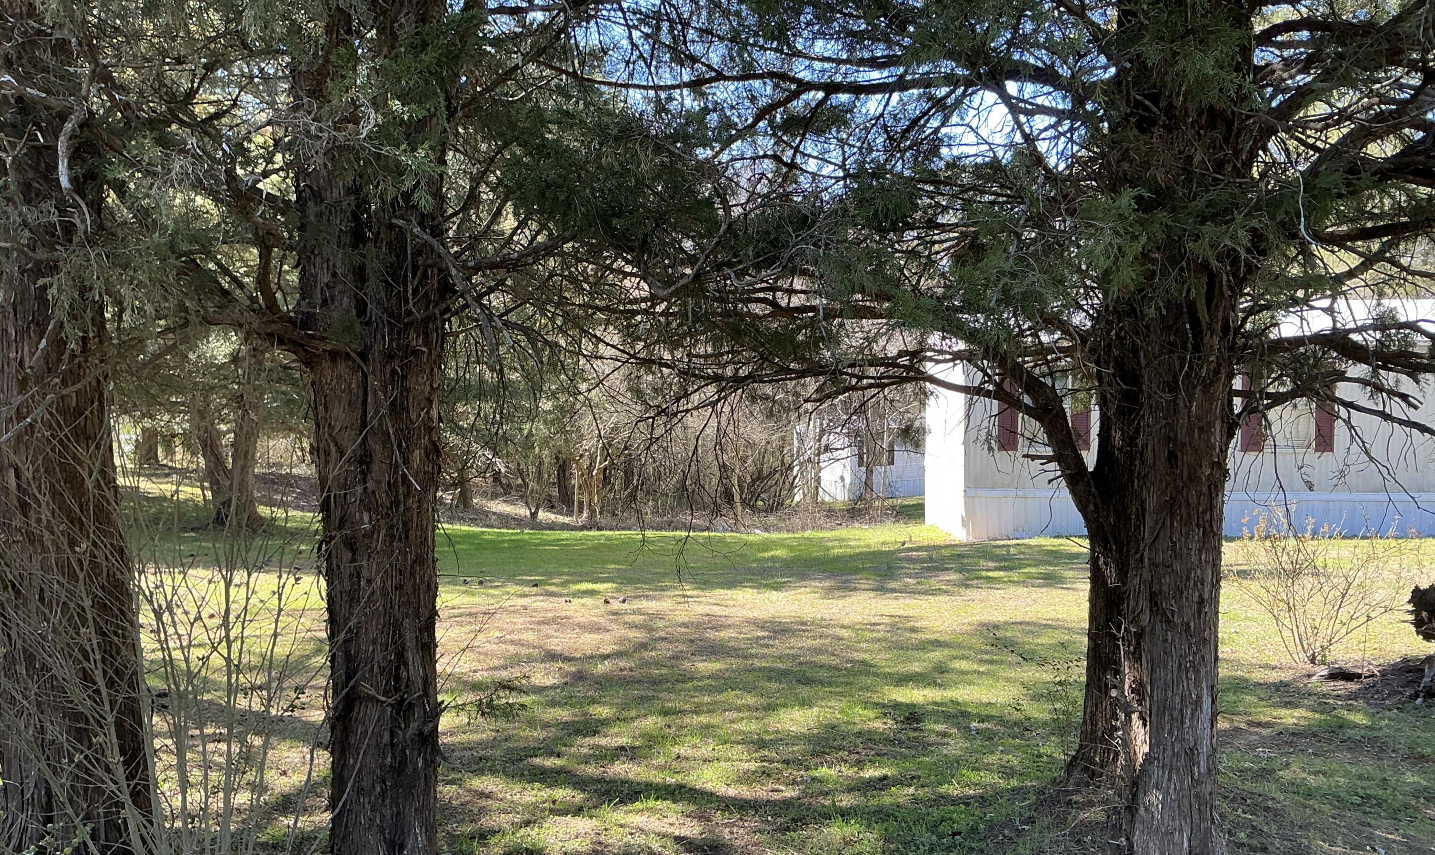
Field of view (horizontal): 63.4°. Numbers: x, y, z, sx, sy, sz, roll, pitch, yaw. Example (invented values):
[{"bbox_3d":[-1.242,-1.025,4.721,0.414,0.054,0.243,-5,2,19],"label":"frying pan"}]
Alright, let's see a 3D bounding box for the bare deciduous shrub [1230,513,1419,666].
[{"bbox_3d":[4.390,1.150,8.400,1.300,1.150,1.200,0,0,0],"label":"bare deciduous shrub"}]

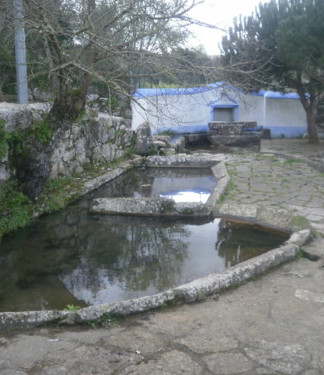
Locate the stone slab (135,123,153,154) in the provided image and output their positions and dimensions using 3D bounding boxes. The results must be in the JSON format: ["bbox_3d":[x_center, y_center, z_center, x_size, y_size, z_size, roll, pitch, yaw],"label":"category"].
[{"bbox_3d":[-0.520,-1.386,12.613,0.480,0.880,0.280,0,11,0],"label":"stone slab"}]

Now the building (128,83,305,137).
[{"bbox_3d":[2.450,-3.473,19.800,7.400,2.450,2.200,1,11,6],"label":"building"}]

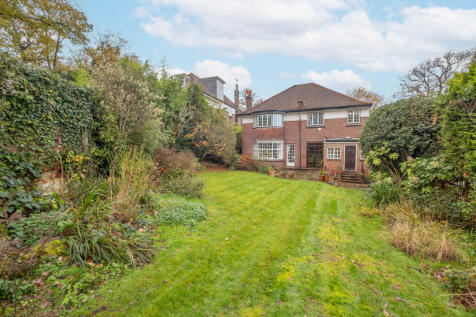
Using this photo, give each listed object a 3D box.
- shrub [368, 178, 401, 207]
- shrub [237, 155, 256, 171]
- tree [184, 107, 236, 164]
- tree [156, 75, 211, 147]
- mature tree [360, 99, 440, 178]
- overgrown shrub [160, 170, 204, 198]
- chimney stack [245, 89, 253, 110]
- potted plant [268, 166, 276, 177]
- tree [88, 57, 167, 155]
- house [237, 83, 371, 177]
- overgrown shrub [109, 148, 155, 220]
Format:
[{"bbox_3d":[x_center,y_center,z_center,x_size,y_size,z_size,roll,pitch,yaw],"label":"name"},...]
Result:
[{"bbox_3d":[5.870,1.355,8.037,1.200,1.097,1.150,1,2,36],"label":"shrub"},{"bbox_3d":[0.780,0.413,18.216,1.750,1.560,1.400,0,1,2],"label":"shrub"},{"bbox_3d":[-2.358,-1.629,16.964,4.300,5.656,4.000,0,1,-8],"label":"tree"},{"bbox_3d":[-3.435,-2.045,12.452,3.200,6.499,3.000,0,1,-15],"label":"tree"},{"bbox_3d":[8.657,-0.565,10.489,3.600,5.224,3.400,1,2,39],"label":"mature tree"},{"bbox_3d":[-2.127,0.937,7.626,1.550,0.878,1.400,0,1,-16],"label":"overgrown shrub"},{"bbox_3d":[1.215,-6.633,22.140,0.720,2.500,0.720,1,2,22],"label":"chimney stack"},{"bbox_3d":[2.923,1.116,16.833,0.620,0.877,0.600,0,1,10],"label":"potted plant"},{"bbox_3d":[-3.976,-1.203,7.172,2.500,4.927,2.400,-1,2,-29],"label":"tree"},{"bbox_3d":[6.888,-3.634,22.142,11.300,9.450,9.800,1,2,22],"label":"house"},{"bbox_3d":[-2.739,0.561,5.116,1.100,1.636,1.100,-1,2,-28],"label":"overgrown shrub"}]

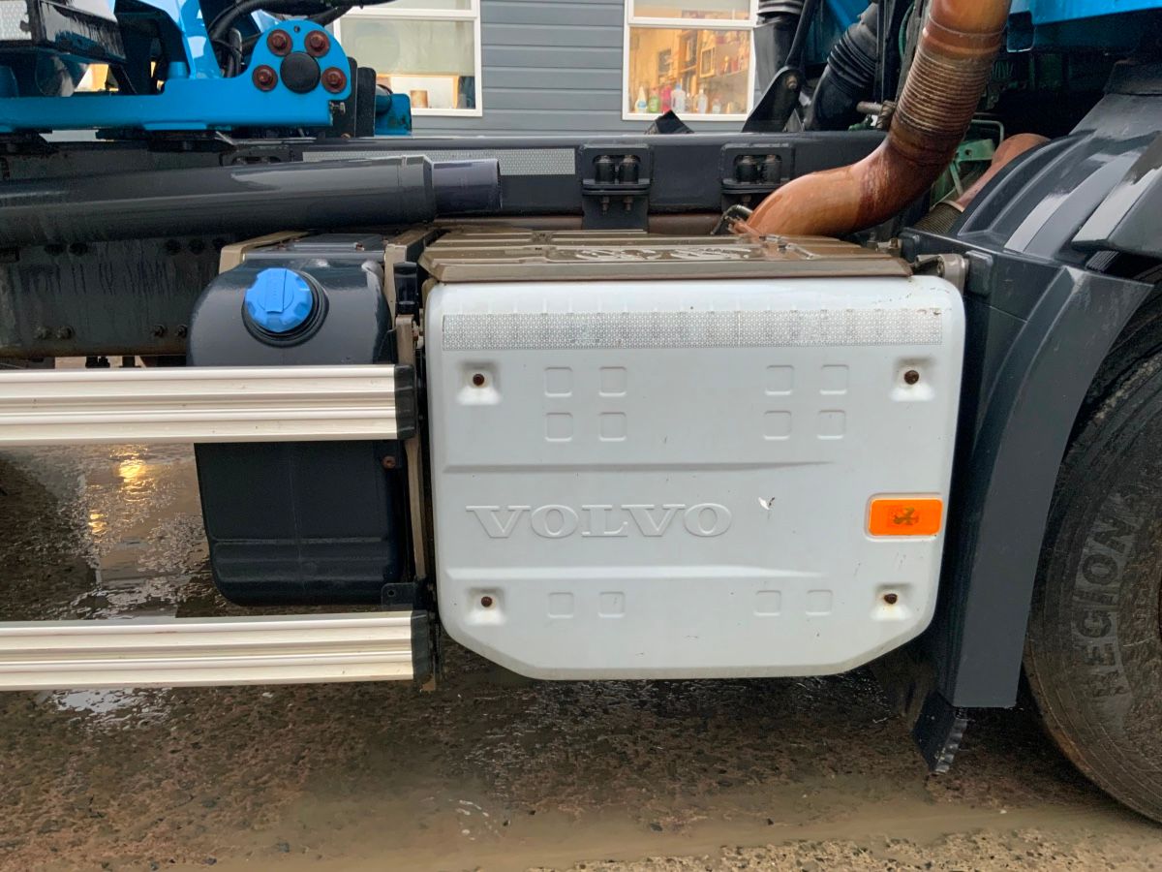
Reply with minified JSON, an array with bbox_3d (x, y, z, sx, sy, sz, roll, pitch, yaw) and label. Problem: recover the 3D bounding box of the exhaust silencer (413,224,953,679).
[{"bbox_3d":[0.164,-0.013,1.805,0.804,0.670,0.630,0,16,0],"label":"exhaust silencer"}]

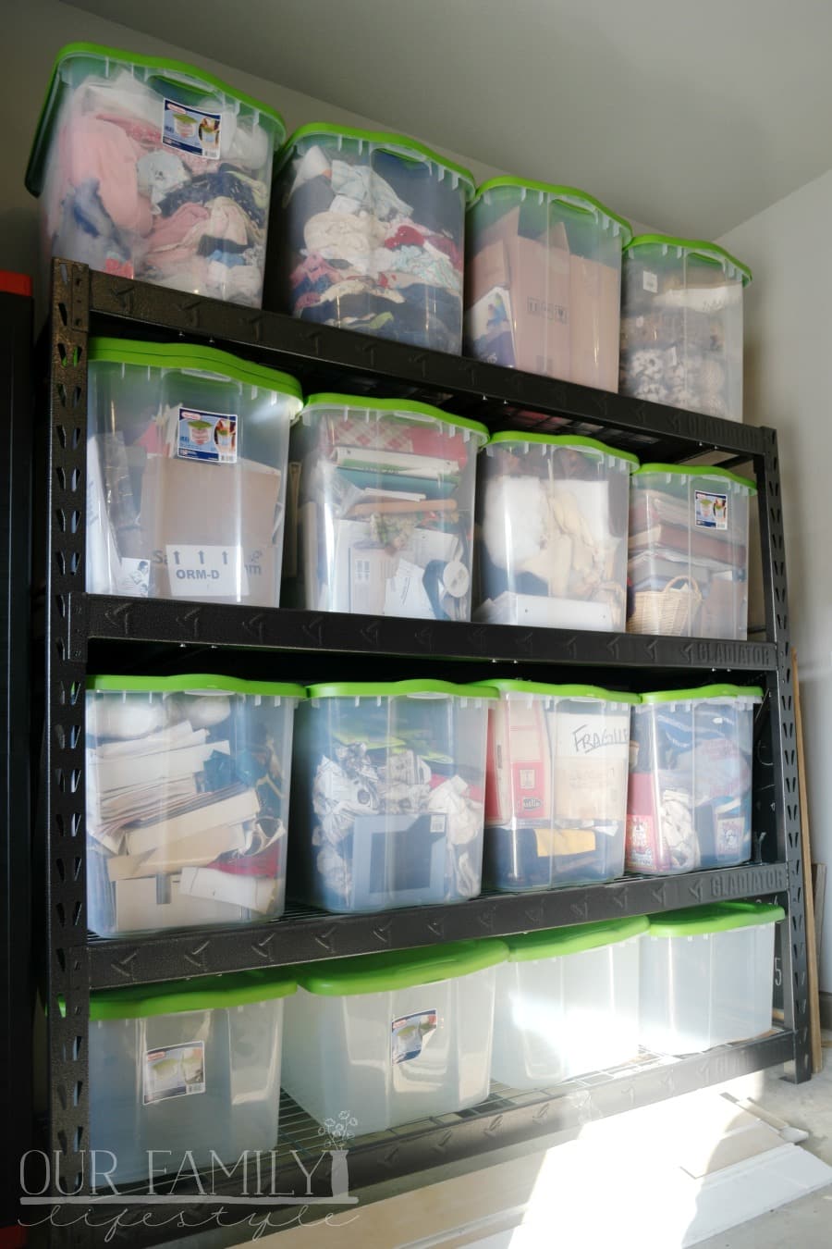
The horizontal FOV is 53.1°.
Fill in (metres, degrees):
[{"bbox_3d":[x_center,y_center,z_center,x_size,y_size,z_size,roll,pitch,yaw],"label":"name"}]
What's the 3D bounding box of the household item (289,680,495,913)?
[{"bbox_3d":[-0.112,0.391,2.028,0.465,0.490,0.585,3,-7,-28],"label":"household item"}]

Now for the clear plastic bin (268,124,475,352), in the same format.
[{"bbox_3d":[-0.168,-0.848,2.142,0.465,0.490,0.585,3,-7,-28],"label":"clear plastic bin"}]

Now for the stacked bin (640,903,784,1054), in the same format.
[{"bbox_3d":[0.642,0.938,2.367,0.470,0.345,0.570,4,-7,-29],"label":"stacked bin"}]

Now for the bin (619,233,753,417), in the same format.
[{"bbox_3d":[0.637,-0.789,2.571,0.465,0.460,0.570,4,-7,-29],"label":"bin"}]

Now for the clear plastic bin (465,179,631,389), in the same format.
[{"bbox_3d":[0.284,-0.826,2.367,0.465,0.490,0.585,3,-7,-28],"label":"clear plastic bin"}]

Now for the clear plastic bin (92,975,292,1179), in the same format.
[{"bbox_3d":[-0.543,0.885,1.754,0.465,0.345,0.585,3,-7,-28],"label":"clear plastic bin"}]

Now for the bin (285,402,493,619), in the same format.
[{"bbox_3d":[-0.183,-0.223,2.096,0.465,0.460,0.570,4,-7,-29],"label":"bin"}]

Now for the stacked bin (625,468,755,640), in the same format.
[{"bbox_3d":[0.639,-0.174,2.518,0.460,0.460,0.570,4,-7,-29],"label":"stacked bin"}]

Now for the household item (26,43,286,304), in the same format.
[{"bbox_3d":[-0.629,-0.863,1.911,0.460,0.455,0.570,4,-7,-31],"label":"household item"}]

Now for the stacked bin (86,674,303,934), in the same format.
[{"bbox_3d":[-0.579,0.367,1.847,0.465,0.480,0.570,4,-7,-29],"label":"stacked bin"}]

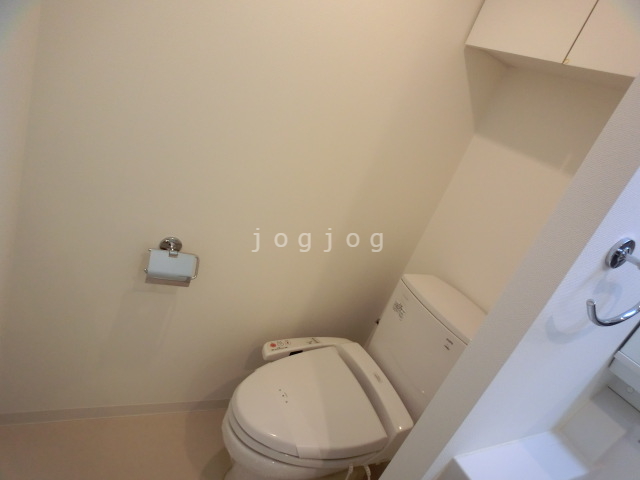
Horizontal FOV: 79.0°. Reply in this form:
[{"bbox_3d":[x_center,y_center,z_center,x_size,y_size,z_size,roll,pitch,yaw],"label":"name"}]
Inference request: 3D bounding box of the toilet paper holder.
[{"bbox_3d":[-0.438,0.065,1.148,0.138,0.117,0.080,10,24,-32],"label":"toilet paper holder"}]

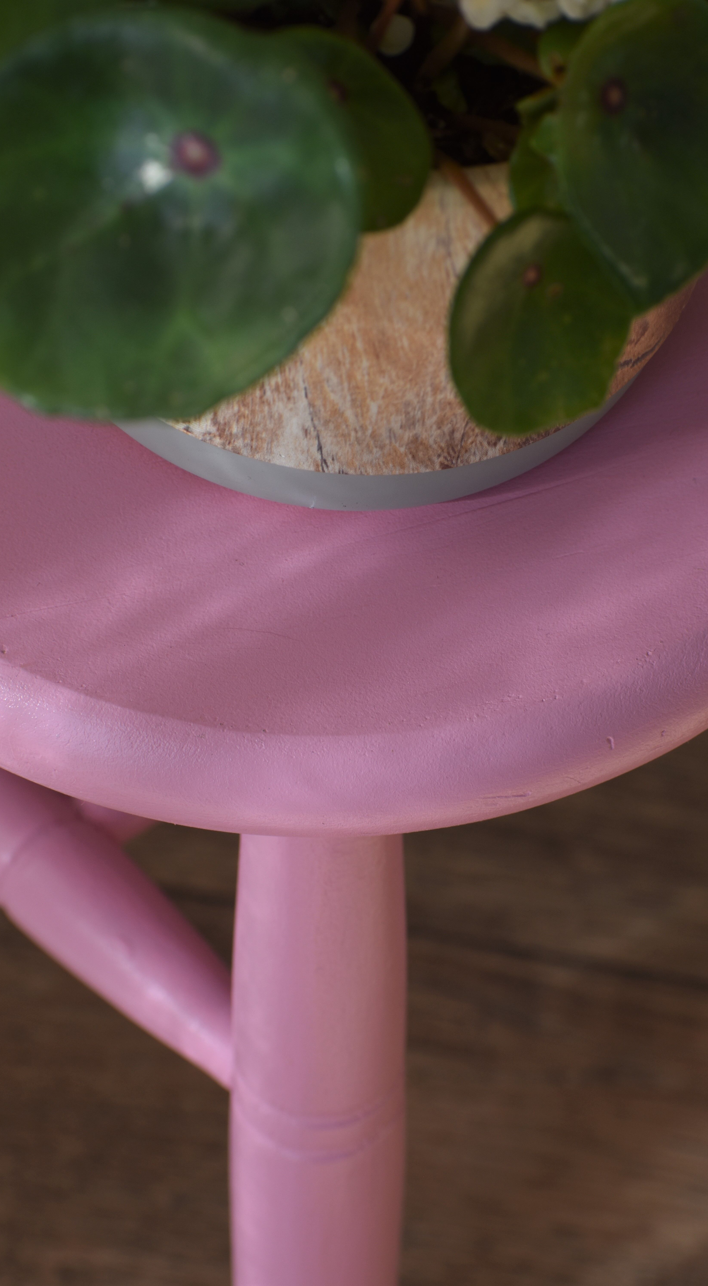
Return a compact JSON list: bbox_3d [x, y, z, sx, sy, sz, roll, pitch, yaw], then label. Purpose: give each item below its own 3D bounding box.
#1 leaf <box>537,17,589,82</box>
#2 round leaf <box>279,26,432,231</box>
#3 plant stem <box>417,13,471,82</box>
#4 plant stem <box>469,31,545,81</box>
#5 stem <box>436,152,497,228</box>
[{"bbox_3d":[0.044,-0.124,1.300,0.015,0.015,0.004,1,9,6],"label":"leaf"},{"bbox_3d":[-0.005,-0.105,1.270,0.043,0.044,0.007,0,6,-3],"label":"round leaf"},{"bbox_3d":[0.019,-0.128,1.335,0.004,0.019,0.004,42,18,11],"label":"plant stem"},{"bbox_3d":[0.033,-0.125,1.325,0.021,0.004,0.004,31,76,17],"label":"plant stem"},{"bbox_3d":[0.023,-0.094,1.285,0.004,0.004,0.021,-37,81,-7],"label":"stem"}]

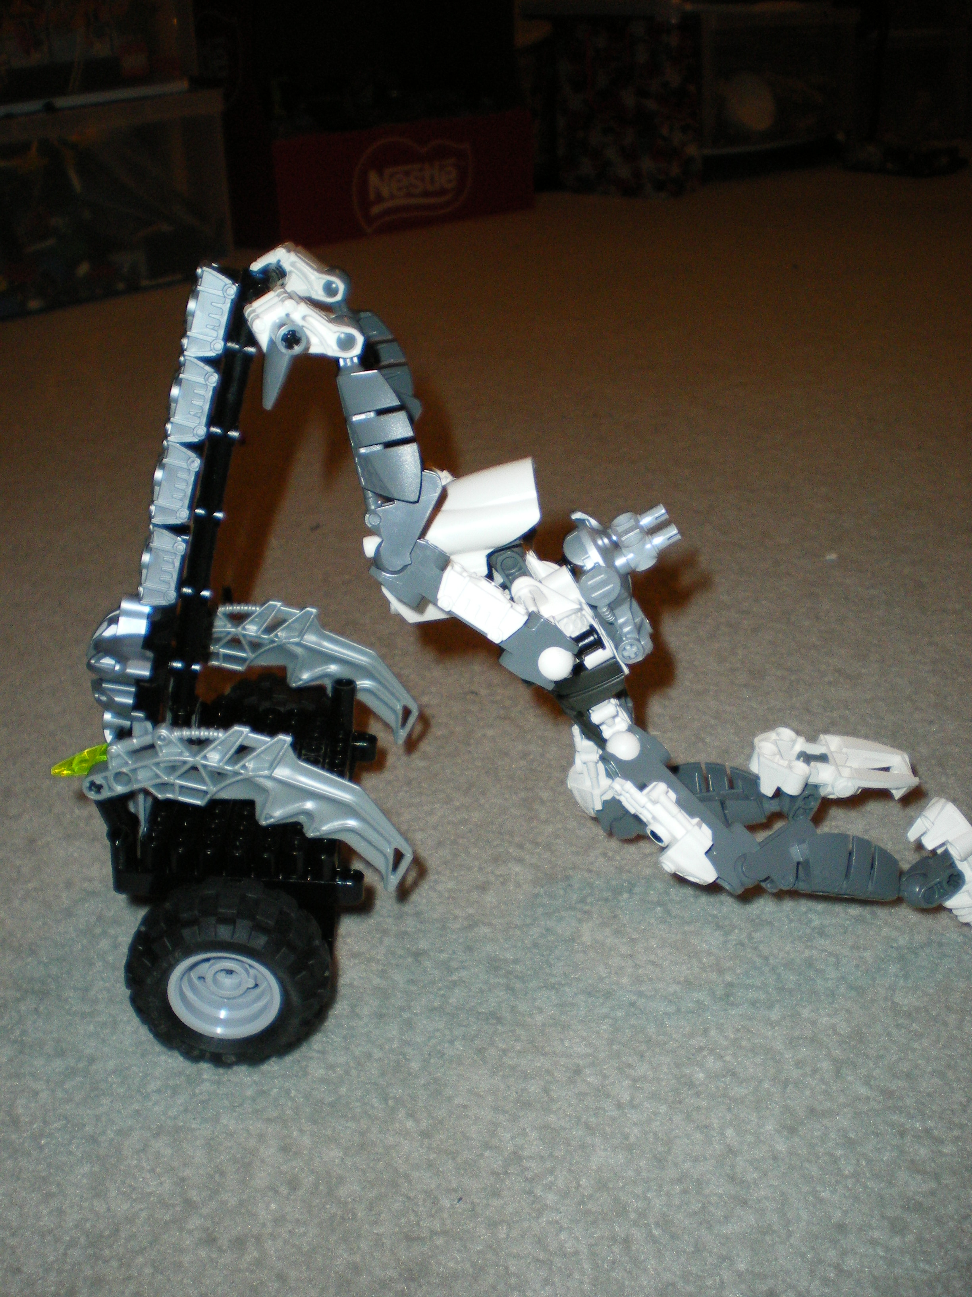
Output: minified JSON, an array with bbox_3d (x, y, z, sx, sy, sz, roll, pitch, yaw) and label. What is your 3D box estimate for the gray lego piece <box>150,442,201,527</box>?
[{"bbox_3d":[-0.085,-0.046,0.371,0.012,0.024,0.009,14,25,-9],"label":"gray lego piece"}]

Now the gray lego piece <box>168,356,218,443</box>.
[{"bbox_3d":[-0.078,-0.067,0.360,0.012,0.024,0.009,15,25,-9],"label":"gray lego piece"}]

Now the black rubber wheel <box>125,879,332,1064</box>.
[{"bbox_3d":[-0.072,0.091,0.380,0.056,0.056,0.025,-1,26,-1],"label":"black rubber wheel"}]

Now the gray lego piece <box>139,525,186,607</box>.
[{"bbox_3d":[-0.091,-0.024,0.381,0.012,0.024,0.009,13,25,-8],"label":"gray lego piece"}]

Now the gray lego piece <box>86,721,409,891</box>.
[{"bbox_3d":[-0.062,0.039,0.373,0.093,0.038,0.011,19,24,-11],"label":"gray lego piece"}]

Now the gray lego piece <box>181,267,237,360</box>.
[{"bbox_3d":[-0.072,-0.087,0.350,0.012,0.024,0.009,14,25,-9],"label":"gray lego piece"}]

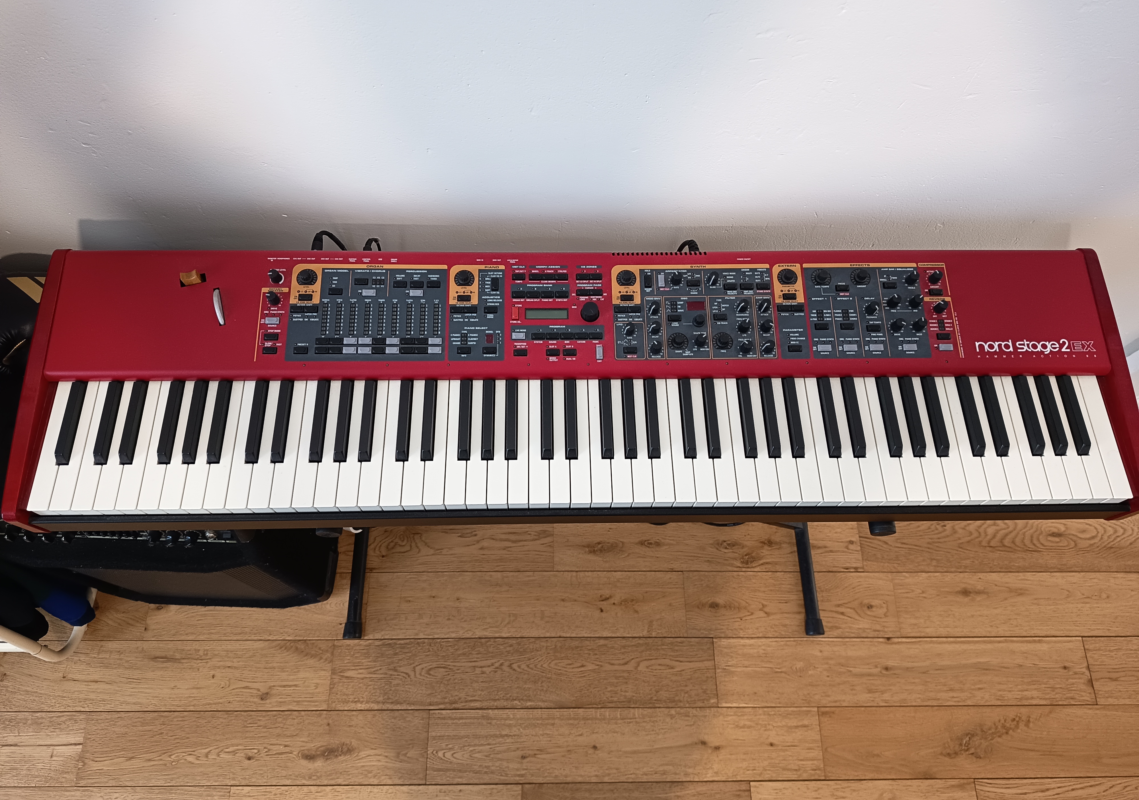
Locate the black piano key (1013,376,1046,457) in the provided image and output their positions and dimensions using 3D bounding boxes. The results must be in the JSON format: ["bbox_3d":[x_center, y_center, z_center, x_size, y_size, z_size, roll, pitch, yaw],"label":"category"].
[{"bbox_3d":[0.538,0.018,0.920,0.013,0.013,0.096,0,67,-2],"label":"black piano key"}]

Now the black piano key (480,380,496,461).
[{"bbox_3d":[-0.093,0.021,0.907,0.013,0.013,0.099,0,67,-2],"label":"black piano key"}]

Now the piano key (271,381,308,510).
[{"bbox_3d":[-0.317,0.051,0.899,0.023,0.020,0.151,0,67,-2],"label":"piano key"}]

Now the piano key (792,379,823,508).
[{"bbox_3d":[0.272,0.047,0.928,0.023,0.021,0.151,0,67,-2],"label":"piano key"}]

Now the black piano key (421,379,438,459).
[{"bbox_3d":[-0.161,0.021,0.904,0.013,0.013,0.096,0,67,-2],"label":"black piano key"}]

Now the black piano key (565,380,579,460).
[{"bbox_3d":[0.002,0.021,0.915,0.013,0.013,0.096,0,67,-2],"label":"black piano key"}]

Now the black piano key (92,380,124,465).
[{"bbox_3d":[-0.523,0.025,0.893,0.013,0.013,0.099,0,67,-2],"label":"black piano key"}]

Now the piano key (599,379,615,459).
[{"bbox_3d":[0.043,0.020,0.905,0.013,0.013,0.097,0,67,-2],"label":"piano key"}]

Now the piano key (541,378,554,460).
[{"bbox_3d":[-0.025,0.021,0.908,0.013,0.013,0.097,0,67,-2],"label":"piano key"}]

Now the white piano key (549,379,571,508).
[{"bbox_3d":[-0.011,0.050,0.909,0.023,0.021,0.151,0,67,-2],"label":"white piano key"}]

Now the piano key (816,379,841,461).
[{"bbox_3d":[0.305,0.019,0.924,0.013,0.013,0.096,0,67,-2],"label":"piano key"}]

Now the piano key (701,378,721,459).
[{"bbox_3d":[0.165,0.020,0.920,0.013,0.013,0.096,0,67,-2],"label":"piano key"}]

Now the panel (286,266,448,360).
[{"bbox_3d":[-0.237,-0.105,0.926,0.184,0.015,0.121,0,73,-2],"label":"panel"}]

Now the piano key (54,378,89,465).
[{"bbox_3d":[-0.569,0.026,0.897,0.013,0.013,0.096,0,67,-2],"label":"piano key"}]

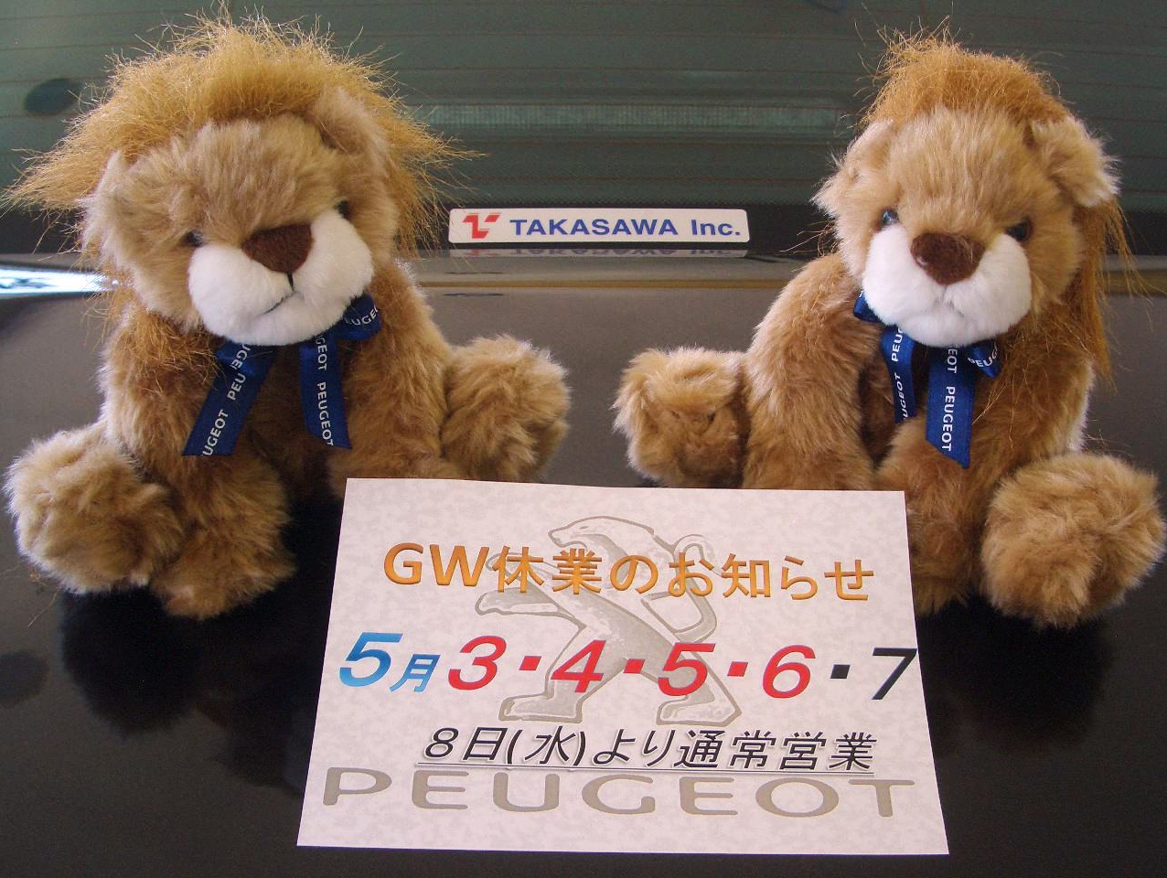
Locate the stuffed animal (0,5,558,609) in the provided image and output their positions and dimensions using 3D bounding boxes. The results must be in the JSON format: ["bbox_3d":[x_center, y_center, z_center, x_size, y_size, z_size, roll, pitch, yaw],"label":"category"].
[{"bbox_3d":[-0.108,-0.055,0.461,0.193,0.158,0.147,-13,27,-27],"label":"stuffed animal"}]

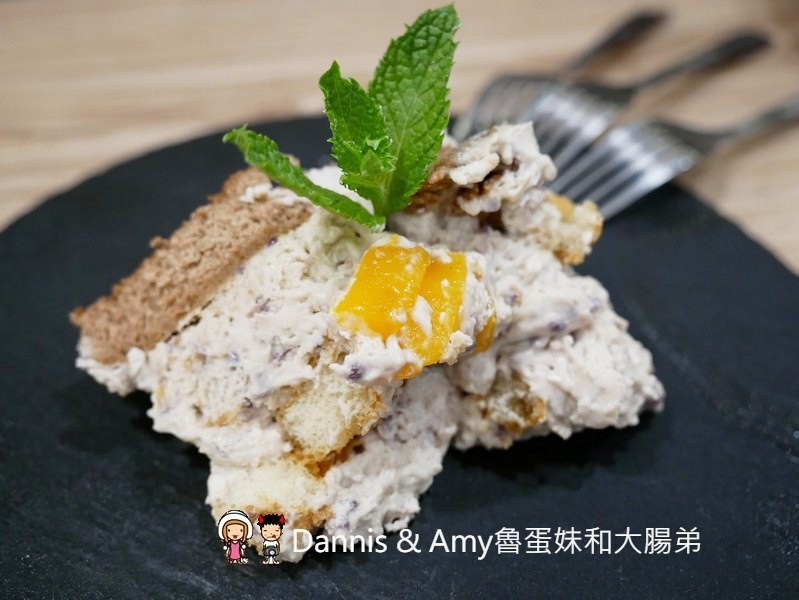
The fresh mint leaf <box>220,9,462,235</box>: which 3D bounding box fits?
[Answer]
[{"bbox_3d":[-0.012,-0.039,0.186,0.050,0.043,0.028,0,41,0],"label":"fresh mint leaf"}]

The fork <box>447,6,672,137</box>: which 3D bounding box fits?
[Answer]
[{"bbox_3d":[0.074,-0.091,0.352,0.022,0.018,0.132,29,49,29],"label":"fork"}]

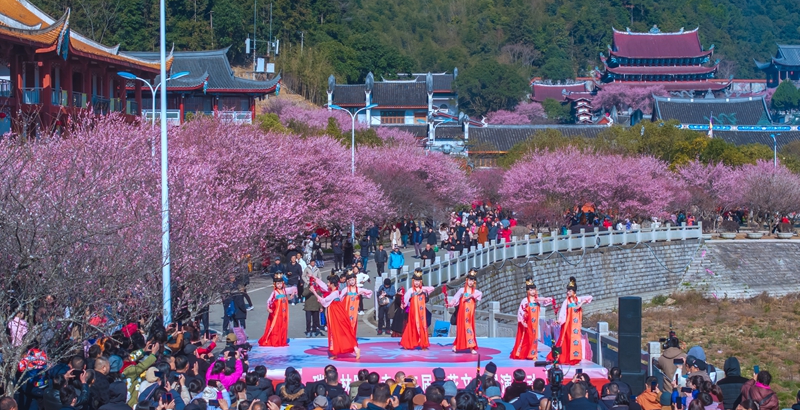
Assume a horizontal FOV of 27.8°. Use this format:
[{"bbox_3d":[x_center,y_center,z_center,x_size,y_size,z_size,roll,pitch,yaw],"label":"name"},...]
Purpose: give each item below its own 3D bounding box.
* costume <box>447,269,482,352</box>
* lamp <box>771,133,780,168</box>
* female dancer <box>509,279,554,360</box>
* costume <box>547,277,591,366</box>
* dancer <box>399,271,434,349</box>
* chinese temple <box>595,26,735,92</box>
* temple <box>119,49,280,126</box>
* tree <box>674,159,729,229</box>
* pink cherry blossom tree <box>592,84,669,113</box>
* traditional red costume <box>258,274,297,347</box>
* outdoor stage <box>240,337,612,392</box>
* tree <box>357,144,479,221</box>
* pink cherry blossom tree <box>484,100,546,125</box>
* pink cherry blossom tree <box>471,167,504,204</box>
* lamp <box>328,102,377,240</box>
[{"bbox_3d":[1.415,2.315,35.500,0.820,1.860,0.620,0,2,-14],"label":"costume"},{"bbox_3d":[39.460,-3.310,170.000,1.100,8.500,1.100,0,1,0],"label":"lamp"},{"bbox_3d":[2.683,2.336,33.000,0.850,1.630,0.550,0,1,-5],"label":"female dancer"},{"bbox_3d":[3.394,2.299,32.200,0.900,1.780,0.600,0,1,-3],"label":"costume"},{"bbox_3d":[0.388,2.319,35.900,0.780,1.820,0.620,0,2,-15],"label":"dancer"},{"bbox_3d":[44.146,-22.782,270.000,23.000,14.300,15.000,0,2,-4],"label":"chinese temple"},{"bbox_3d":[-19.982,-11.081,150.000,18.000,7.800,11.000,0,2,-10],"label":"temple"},{"bbox_3d":[22.179,-0.736,119.000,4.600,5.200,4.600,0,2,0],"label":"tree"},{"bbox_3d":[37.331,-16.601,262.000,11.500,6.200,8.500,0,1,0],"label":"pink cherry blossom tree"},{"bbox_3d":[-2.756,2.363,36.400,0.840,1.700,0.650,-1,2,-25],"label":"traditional red costume"},{"bbox_3d":[0.250,3.461,34.197,7.300,0.700,5.600,0,1,-5],"label":"outdoor stage"},{"bbox_3d":[1.142,-1.142,112.000,8.200,6.600,7.200,0,1,0],"label":"tree"},{"bbox_3d":[17.492,-13.100,245.000,9.200,5.400,7.000,0,1,0],"label":"pink cherry blossom tree"},{"bbox_3d":[6.869,-0.746,127.000,4.200,4.600,4.200,0,2,0],"label":"pink cherry blossom tree"},{"bbox_3d":[-2.963,-1.860,102.000,3.000,8.800,0.450,0,1,0],"label":"lamp"}]

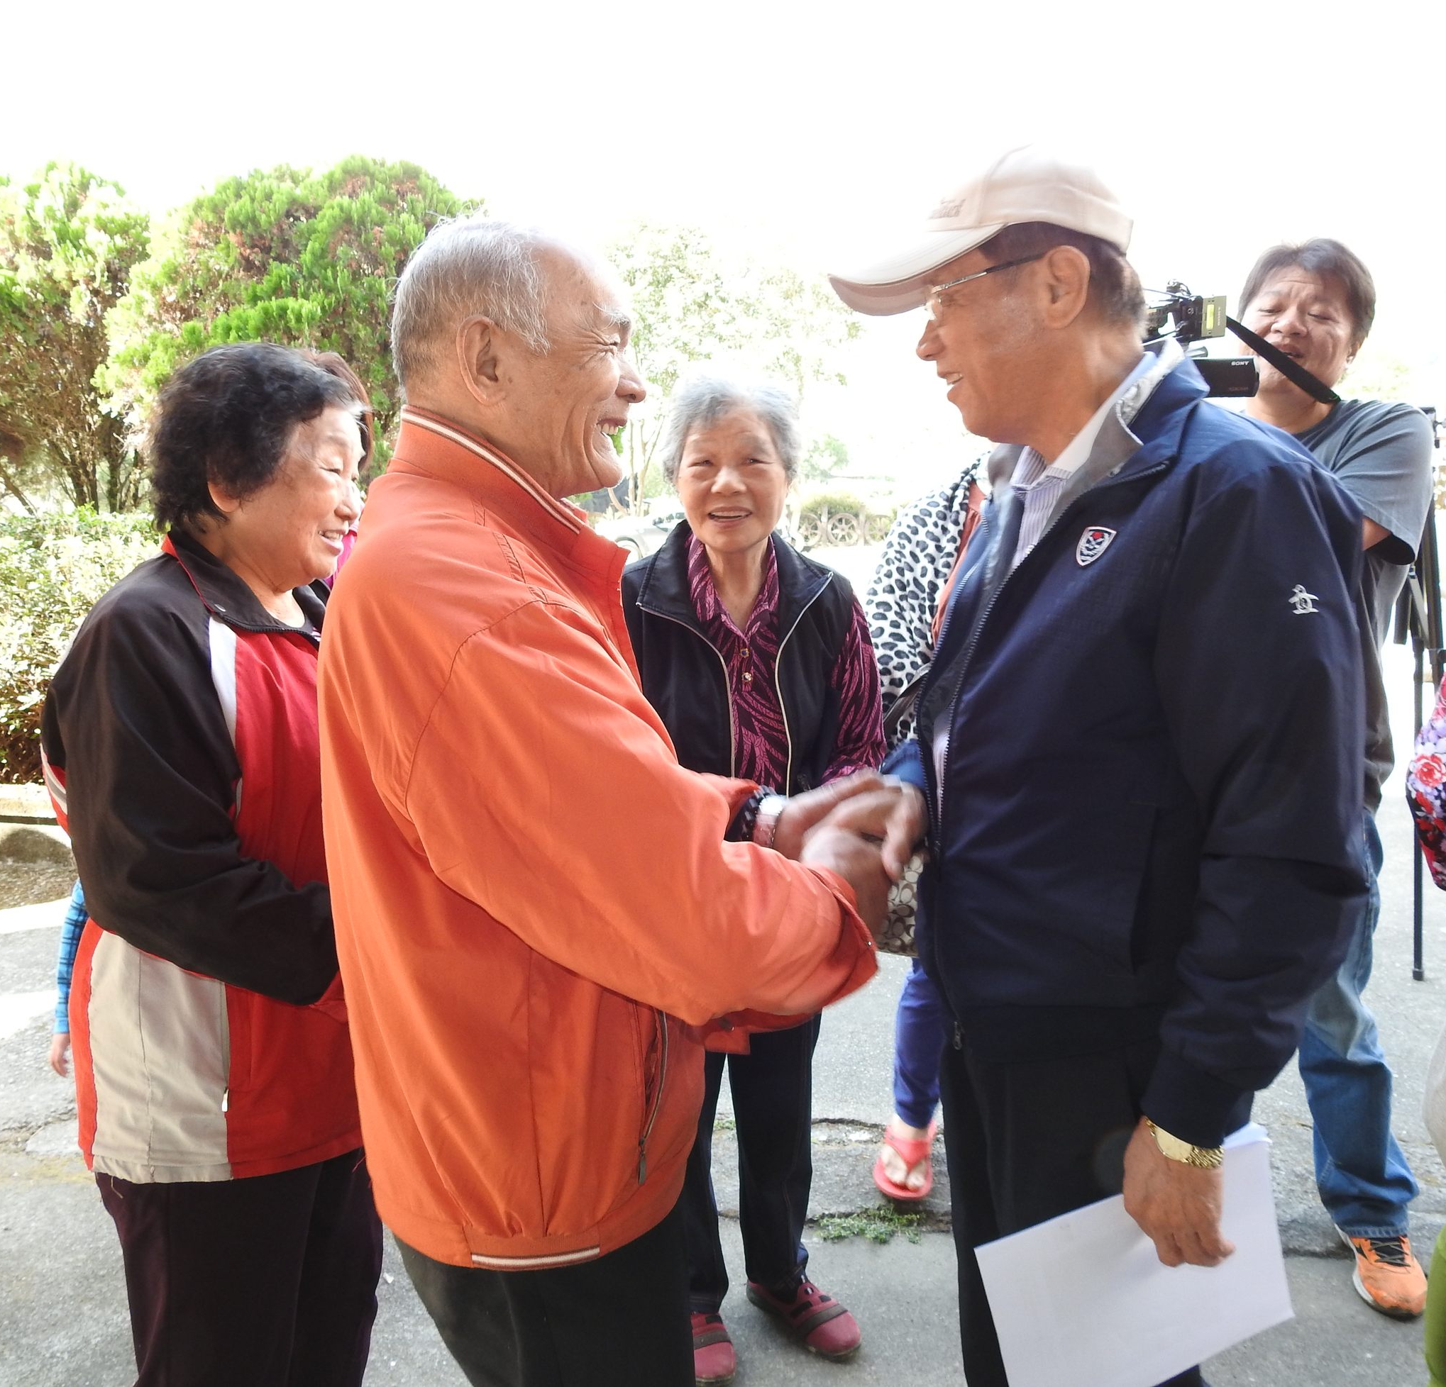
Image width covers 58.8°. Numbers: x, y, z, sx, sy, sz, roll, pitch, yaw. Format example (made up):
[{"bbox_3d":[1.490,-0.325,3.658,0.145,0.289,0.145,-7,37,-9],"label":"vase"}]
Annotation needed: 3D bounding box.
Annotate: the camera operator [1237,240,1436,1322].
[{"bbox_3d":[0.840,0.176,1.950,0.540,1.680,0.450,6,12,28],"label":"camera operator"}]

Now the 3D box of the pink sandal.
[{"bbox_3d":[0.348,0.879,2.422,0.093,0.070,0.235,2,11,12],"label":"pink sandal"}]

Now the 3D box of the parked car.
[{"bbox_3d":[-0.532,-3.377,27.000,4.350,1.480,1.700,-3,11,-15],"label":"parked car"}]

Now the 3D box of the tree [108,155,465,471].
[{"bbox_3d":[-2.489,-1.699,7.616,2.150,3.000,2.100,0,11,0],"label":"tree"}]

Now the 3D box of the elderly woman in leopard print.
[{"bbox_3d":[0.465,0.104,2.322,0.480,1.600,0.350,1,11,6],"label":"elderly woman in leopard print"}]

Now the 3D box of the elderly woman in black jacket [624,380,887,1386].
[{"bbox_3d":[0.025,0.291,1.911,0.450,1.475,0.310,-1,11,-3],"label":"elderly woman in black jacket"}]

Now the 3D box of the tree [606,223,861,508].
[{"bbox_3d":[0.249,-7.063,29.500,5.900,7.600,5.400,0,11,0],"label":"tree"}]

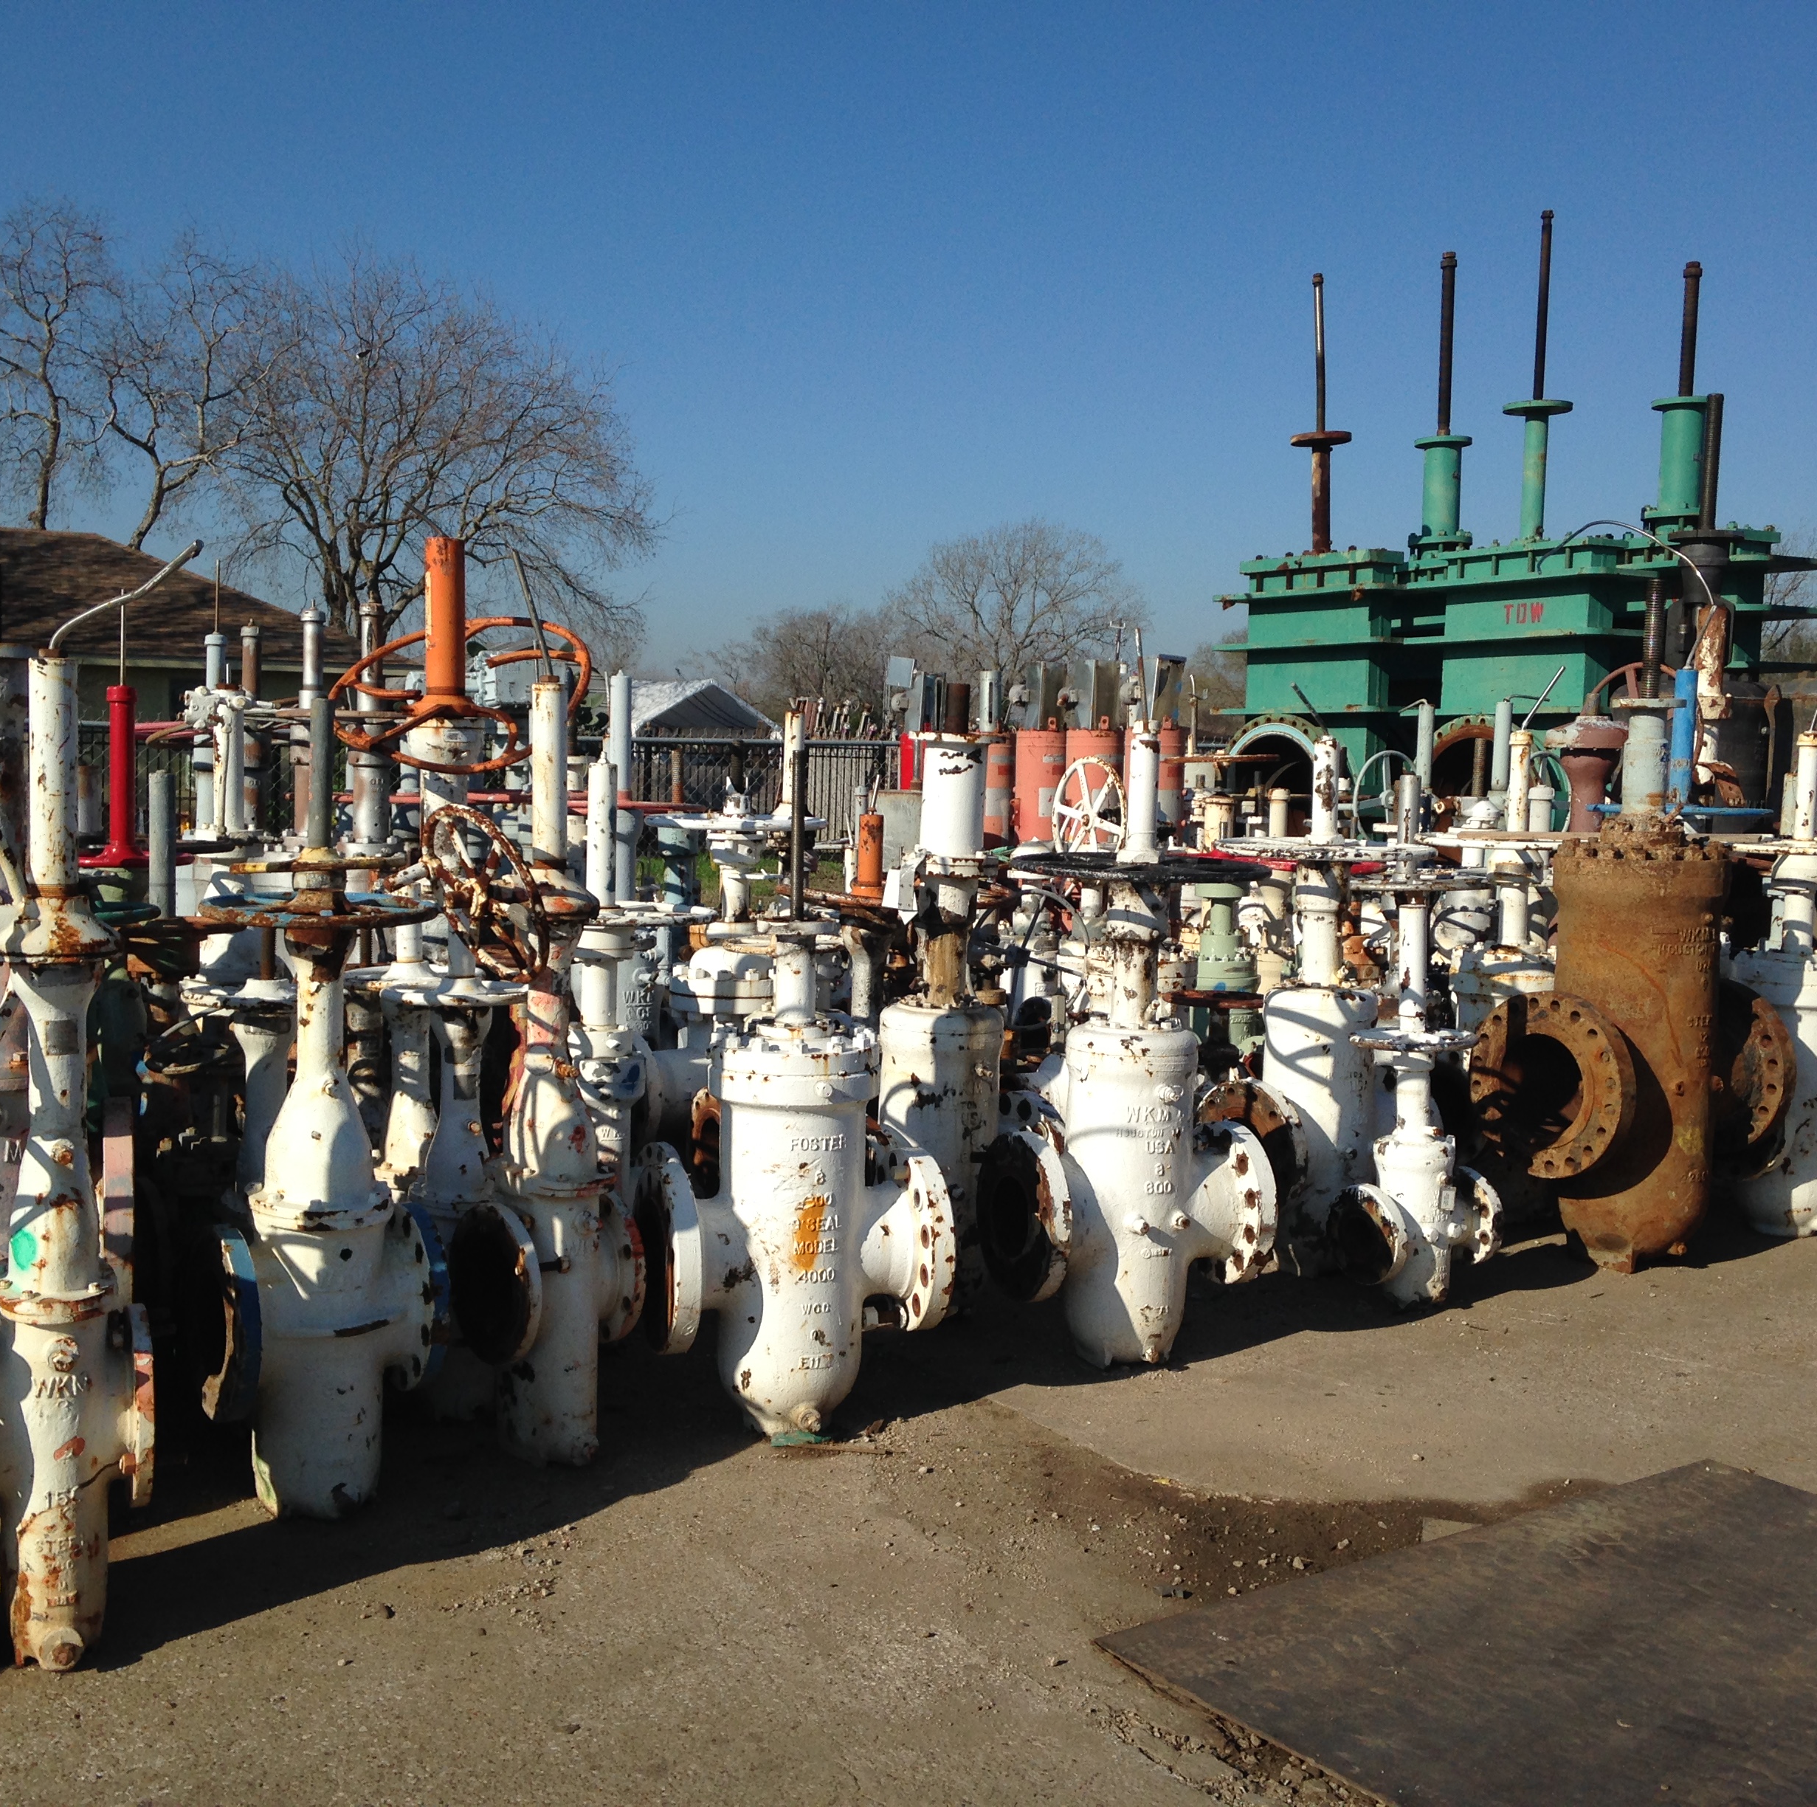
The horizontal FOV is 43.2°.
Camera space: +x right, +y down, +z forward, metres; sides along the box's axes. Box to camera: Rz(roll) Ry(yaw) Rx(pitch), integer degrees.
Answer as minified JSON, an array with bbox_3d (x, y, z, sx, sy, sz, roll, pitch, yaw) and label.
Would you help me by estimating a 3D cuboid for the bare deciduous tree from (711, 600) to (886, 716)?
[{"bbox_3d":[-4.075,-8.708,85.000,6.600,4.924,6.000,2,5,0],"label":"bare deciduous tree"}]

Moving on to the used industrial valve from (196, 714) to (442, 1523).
[{"bbox_3d":[-1.140,0.403,4.467,0.480,1.573,0.480,-1,4,-28],"label":"used industrial valve"}]

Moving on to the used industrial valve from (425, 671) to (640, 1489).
[{"bbox_3d":[-0.804,0.360,4.847,0.460,1.677,0.400,-1,5,-35],"label":"used industrial valve"}]

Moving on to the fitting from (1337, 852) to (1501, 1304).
[{"bbox_3d":[1.417,0.514,6.329,0.430,1.170,0.360,-1,6,-28],"label":"fitting"}]

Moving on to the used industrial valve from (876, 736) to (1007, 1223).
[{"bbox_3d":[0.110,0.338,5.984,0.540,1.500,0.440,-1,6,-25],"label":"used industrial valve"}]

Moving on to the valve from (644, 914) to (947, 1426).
[{"bbox_3d":[-0.228,0.612,4.981,0.660,1.110,0.420,0,5,-18],"label":"valve"}]

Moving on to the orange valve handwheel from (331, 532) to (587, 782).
[{"bbox_3d":[-1.156,-0.636,5.900,0.680,0.610,0.570,1,4,-11],"label":"orange valve handwheel"}]

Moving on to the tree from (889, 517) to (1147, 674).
[{"bbox_3d":[3.291,-7.994,74.695,8.500,8.971,8.300,1,4,0],"label":"tree"}]

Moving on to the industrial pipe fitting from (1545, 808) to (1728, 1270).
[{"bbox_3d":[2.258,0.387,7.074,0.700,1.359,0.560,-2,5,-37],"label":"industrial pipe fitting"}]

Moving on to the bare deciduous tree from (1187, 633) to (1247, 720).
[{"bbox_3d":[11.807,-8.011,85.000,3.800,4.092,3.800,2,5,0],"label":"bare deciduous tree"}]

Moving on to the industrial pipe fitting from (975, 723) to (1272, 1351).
[{"bbox_3d":[0.549,0.331,5.568,0.660,1.529,0.620,-1,4,-28],"label":"industrial pipe fitting"}]

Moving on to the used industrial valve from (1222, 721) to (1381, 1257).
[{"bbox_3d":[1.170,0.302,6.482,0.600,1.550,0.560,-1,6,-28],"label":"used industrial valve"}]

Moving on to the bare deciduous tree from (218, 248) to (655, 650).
[{"bbox_3d":[-9.482,-7.372,45.622,8.900,11.128,8.700,1,4,0],"label":"bare deciduous tree"}]

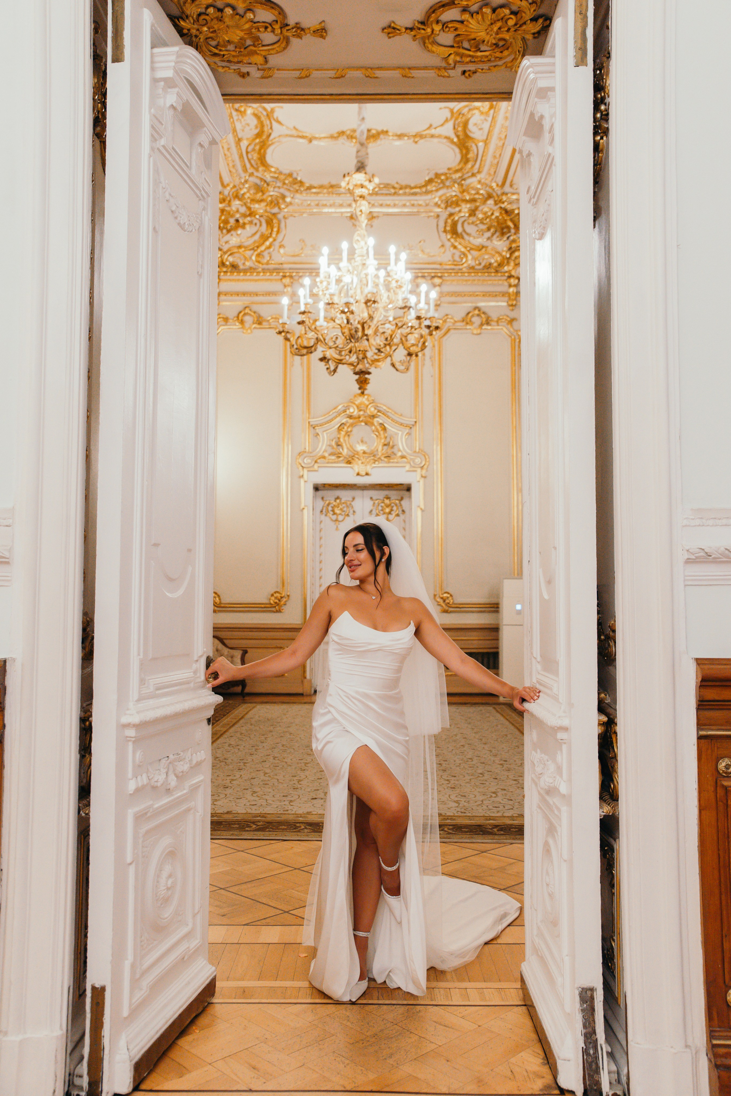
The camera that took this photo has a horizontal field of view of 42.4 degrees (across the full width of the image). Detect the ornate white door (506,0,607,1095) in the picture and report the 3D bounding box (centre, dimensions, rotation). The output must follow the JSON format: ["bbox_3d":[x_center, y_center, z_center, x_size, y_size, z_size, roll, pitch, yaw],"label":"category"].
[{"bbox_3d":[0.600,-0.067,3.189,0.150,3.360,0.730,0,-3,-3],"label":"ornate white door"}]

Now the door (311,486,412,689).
[{"bbox_3d":[-0.045,0.665,14.638,1.542,3.274,0.140,0,-3,1],"label":"door"}]

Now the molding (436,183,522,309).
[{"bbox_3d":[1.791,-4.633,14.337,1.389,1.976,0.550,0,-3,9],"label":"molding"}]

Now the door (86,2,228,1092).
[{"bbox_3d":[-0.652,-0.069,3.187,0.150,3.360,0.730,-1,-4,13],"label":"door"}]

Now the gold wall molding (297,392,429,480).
[{"bbox_3d":[-0.044,-1.734,14.582,2.035,1.347,0.250,0,-3,1],"label":"gold wall molding"}]

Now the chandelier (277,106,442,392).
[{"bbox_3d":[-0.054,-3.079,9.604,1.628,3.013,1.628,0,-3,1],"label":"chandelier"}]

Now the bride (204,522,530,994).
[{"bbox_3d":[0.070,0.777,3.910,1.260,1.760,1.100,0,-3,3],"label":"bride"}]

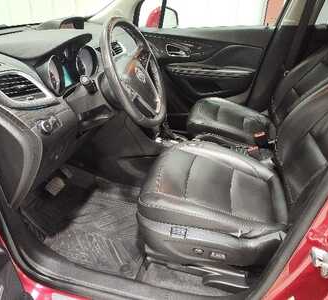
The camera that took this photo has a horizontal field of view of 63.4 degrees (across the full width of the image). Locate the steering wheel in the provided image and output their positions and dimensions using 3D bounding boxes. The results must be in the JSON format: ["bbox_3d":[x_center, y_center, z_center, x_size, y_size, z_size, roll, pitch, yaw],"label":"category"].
[{"bbox_3d":[-0.105,-0.251,0.911,0.090,0.372,0.372,-13,19,24],"label":"steering wheel"}]

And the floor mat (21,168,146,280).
[{"bbox_3d":[-0.316,0.251,1.169,0.620,0.070,0.490,14,28,13],"label":"floor mat"}]

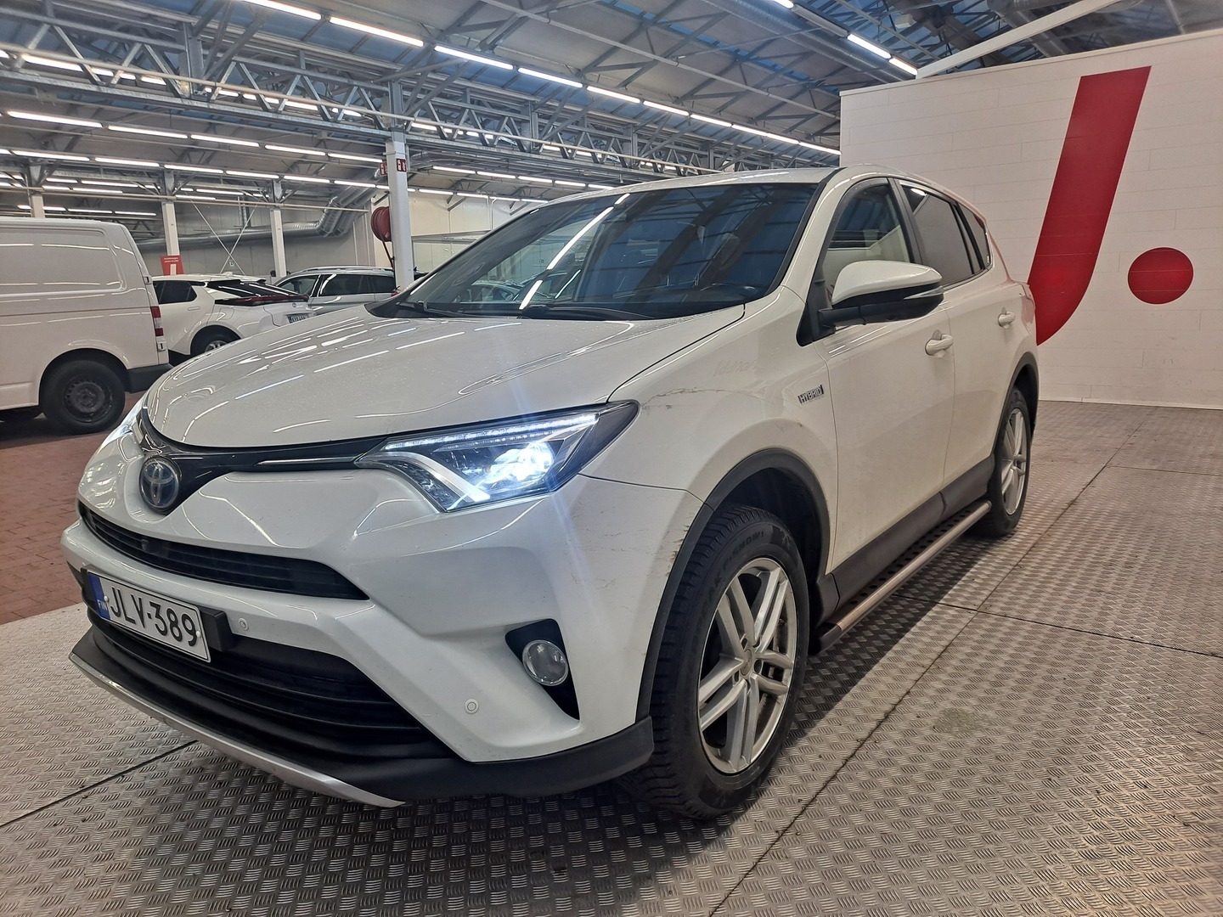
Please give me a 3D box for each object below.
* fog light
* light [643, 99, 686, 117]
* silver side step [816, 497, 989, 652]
[{"bbox_3d":[-0.127,0.393,1.694,0.090,0.090,0.050,2,12,22],"label":"fog light"},{"bbox_3d":[1.048,-6.547,16.542,0.090,0.070,1.500,6,13,37],"label":"light"},{"bbox_3d":[1.049,0.337,3.105,0.170,0.075,1.770,6,13,36],"label":"silver side step"}]

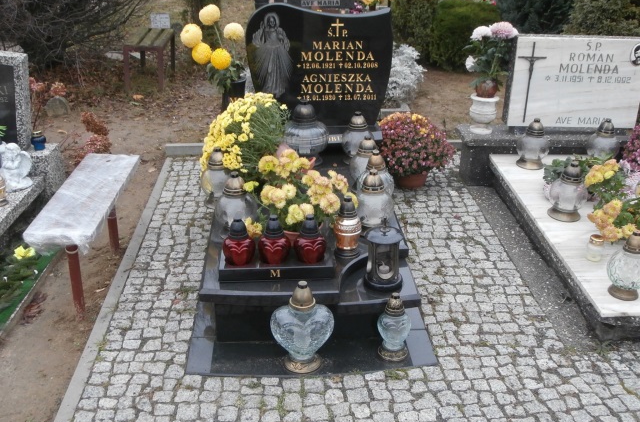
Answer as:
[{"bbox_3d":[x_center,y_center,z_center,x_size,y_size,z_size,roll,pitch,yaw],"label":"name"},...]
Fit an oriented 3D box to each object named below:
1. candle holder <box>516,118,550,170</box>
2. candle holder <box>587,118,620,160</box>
[{"bbox_3d":[1.224,-0.391,4.019,0.185,0.275,0.185,-1,26,-3],"label":"candle holder"},{"bbox_3d":[1.626,-0.394,4.029,0.185,0.275,0.185,-1,26,-3],"label":"candle holder"}]

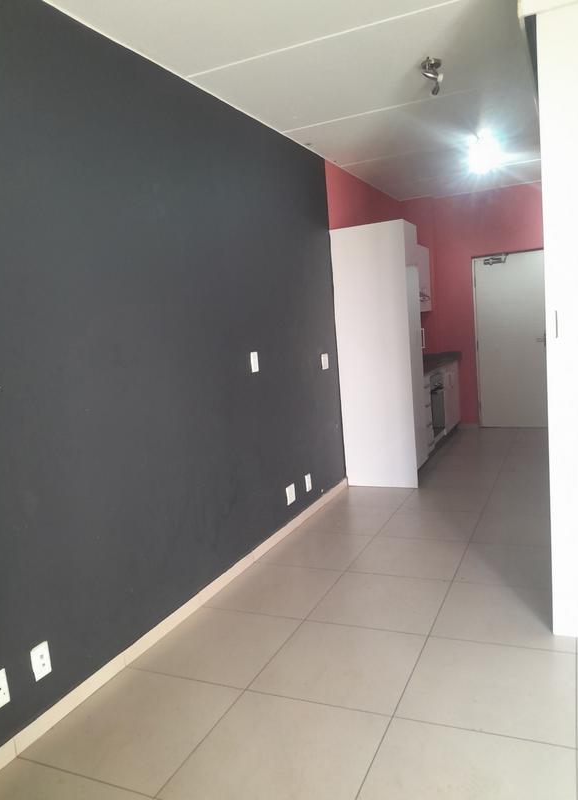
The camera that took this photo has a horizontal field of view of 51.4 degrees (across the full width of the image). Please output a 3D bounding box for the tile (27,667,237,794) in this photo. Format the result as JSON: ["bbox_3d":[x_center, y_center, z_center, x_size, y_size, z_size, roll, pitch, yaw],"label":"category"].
[{"bbox_3d":[-0.567,1.213,2.271,0.590,0.010,0.590,-2,7,25],"label":"tile"}]

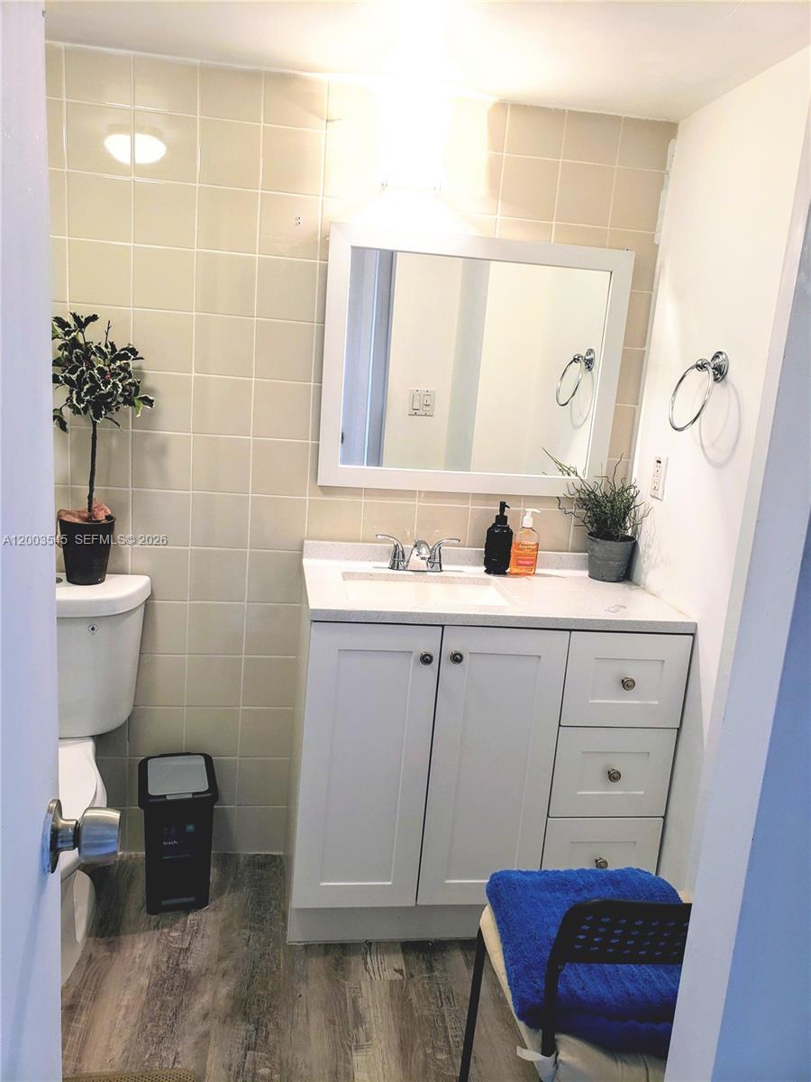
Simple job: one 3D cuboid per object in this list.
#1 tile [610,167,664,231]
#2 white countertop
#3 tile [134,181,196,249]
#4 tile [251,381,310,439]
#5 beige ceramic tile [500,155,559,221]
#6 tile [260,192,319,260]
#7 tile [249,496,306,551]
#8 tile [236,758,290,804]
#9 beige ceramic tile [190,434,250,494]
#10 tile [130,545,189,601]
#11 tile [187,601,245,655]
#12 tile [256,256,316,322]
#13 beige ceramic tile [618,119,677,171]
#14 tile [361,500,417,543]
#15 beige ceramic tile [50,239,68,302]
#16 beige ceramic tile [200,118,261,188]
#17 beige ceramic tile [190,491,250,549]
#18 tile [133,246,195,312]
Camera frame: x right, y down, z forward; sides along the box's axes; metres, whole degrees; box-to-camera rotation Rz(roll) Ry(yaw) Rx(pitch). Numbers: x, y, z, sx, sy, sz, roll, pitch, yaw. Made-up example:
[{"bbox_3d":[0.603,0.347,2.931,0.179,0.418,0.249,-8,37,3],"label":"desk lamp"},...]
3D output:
[{"bbox_3d":[0.621,-0.908,2.180,0.134,0.152,0.010,3,12,-9],"label":"tile"},{"bbox_3d":[0.203,0.108,2.074,0.913,0.078,0.474,2,12,-9],"label":"white countertop"},{"bbox_3d":[-0.598,-0.810,2.020,0.152,0.152,0.010,3,12,-9],"label":"tile"},{"bbox_3d":[-0.328,-0.347,2.164,0.148,0.148,0.010,2,12,-9],"label":"tile"},{"bbox_3d":[0.326,-0.922,2.134,0.151,0.152,0.010,2,12,-9],"label":"beige ceramic tile"},{"bbox_3d":[-0.294,-0.798,2.069,0.148,0.148,0.010,2,12,-9],"label":"tile"},{"bbox_3d":[-0.352,-0.046,2.228,0.152,0.152,0.010,3,12,-9],"label":"tile"},{"bbox_3d":[-0.406,0.697,2.366,0.150,0.150,0.009,2,12,-9],"label":"tile"},{"bbox_3d":[-0.491,-0.202,2.163,0.151,0.151,0.010,3,12,-9],"label":"beige ceramic tile"},{"bbox_3d":[-0.667,0.091,2.212,0.152,0.152,0.010,3,12,-9],"label":"tile"},{"bbox_3d":[-0.522,0.245,2.246,0.150,0.150,0.009,2,12,-9],"label":"tile"},{"bbox_3d":[-0.305,-0.648,2.102,0.151,0.152,0.010,2,12,-9],"label":"tile"},{"bbox_3d":[0.636,-1.042,2.146,0.149,0.123,0.010,2,12,-9],"label":"beige ceramic tile"},{"bbox_3d":[-0.047,-0.038,2.254,0.150,0.141,0.009,2,12,-9],"label":"tile"},{"bbox_3d":[-0.913,-0.674,2.006,0.151,0.152,0.010,2,12,-9],"label":"beige ceramic tile"},{"bbox_3d":[-0.432,-0.951,2.004,0.151,0.151,0.010,3,12,-9],"label":"beige ceramic tile"},{"bbox_3d":[-0.502,-0.053,2.195,0.152,0.152,0.010,2,12,-9],"label":"beige ceramic tile"},{"bbox_3d":[-0.607,-0.658,2.045,0.152,0.152,0.010,2,12,-9],"label":"tile"}]

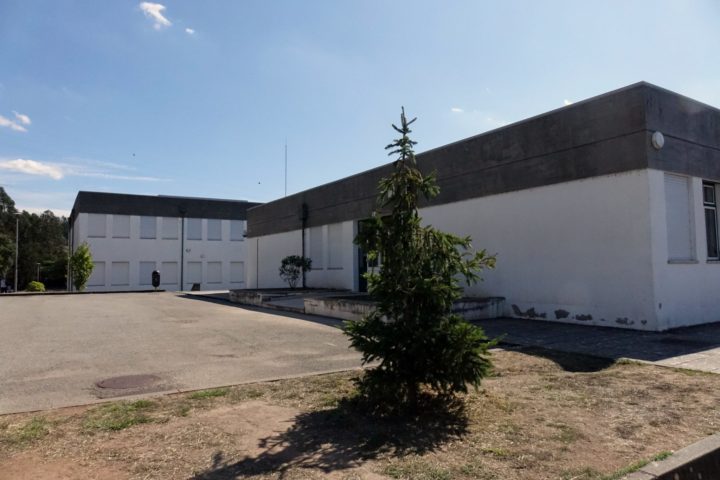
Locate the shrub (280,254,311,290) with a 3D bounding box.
[{"bbox_3d":[-2.710,1.344,20.326,1.385,1.419,1.385,0,-4,-8],"label":"shrub"}]

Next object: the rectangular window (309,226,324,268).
[{"bbox_3d":[-1.801,0.350,20.162,0.150,1.767,1.210,2,-4,-33],"label":"rectangular window"}]

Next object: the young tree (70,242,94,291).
[{"bbox_3d":[-17.922,1.760,31.000,1.342,3.197,1.342,1,-4,-30],"label":"young tree"}]

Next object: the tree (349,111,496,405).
[{"bbox_3d":[0.544,0.171,4.313,1.337,2.704,1.337,-1,-4,7],"label":"tree"}]

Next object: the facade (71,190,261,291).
[{"bbox_3d":[-17.599,0.977,50.737,21.900,7.677,21.900,2,-4,-33],"label":"facade"}]

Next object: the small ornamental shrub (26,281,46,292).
[{"bbox_3d":[-18.900,2.727,28.000,0.919,0.671,0.919,2,-4,-34],"label":"small ornamental shrub"}]

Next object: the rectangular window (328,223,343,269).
[{"bbox_3d":[-0.969,0.260,18.887,0.150,1.767,1.210,2,-4,-33],"label":"rectangular window"}]

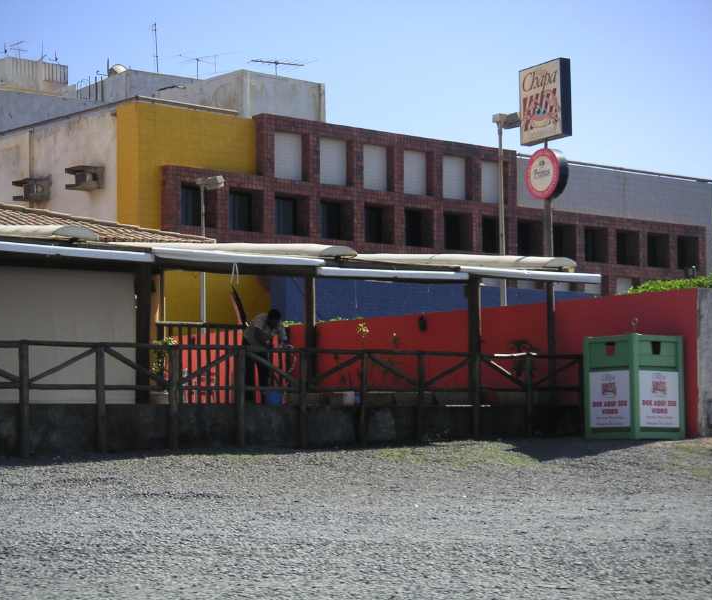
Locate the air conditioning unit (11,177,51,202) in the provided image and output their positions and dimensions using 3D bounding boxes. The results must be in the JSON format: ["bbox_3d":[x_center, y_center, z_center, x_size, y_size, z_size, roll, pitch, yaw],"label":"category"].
[{"bbox_3d":[-7.505,-2.556,37.411,0.670,0.500,0.610,3,-5,-41],"label":"air conditioning unit"}]

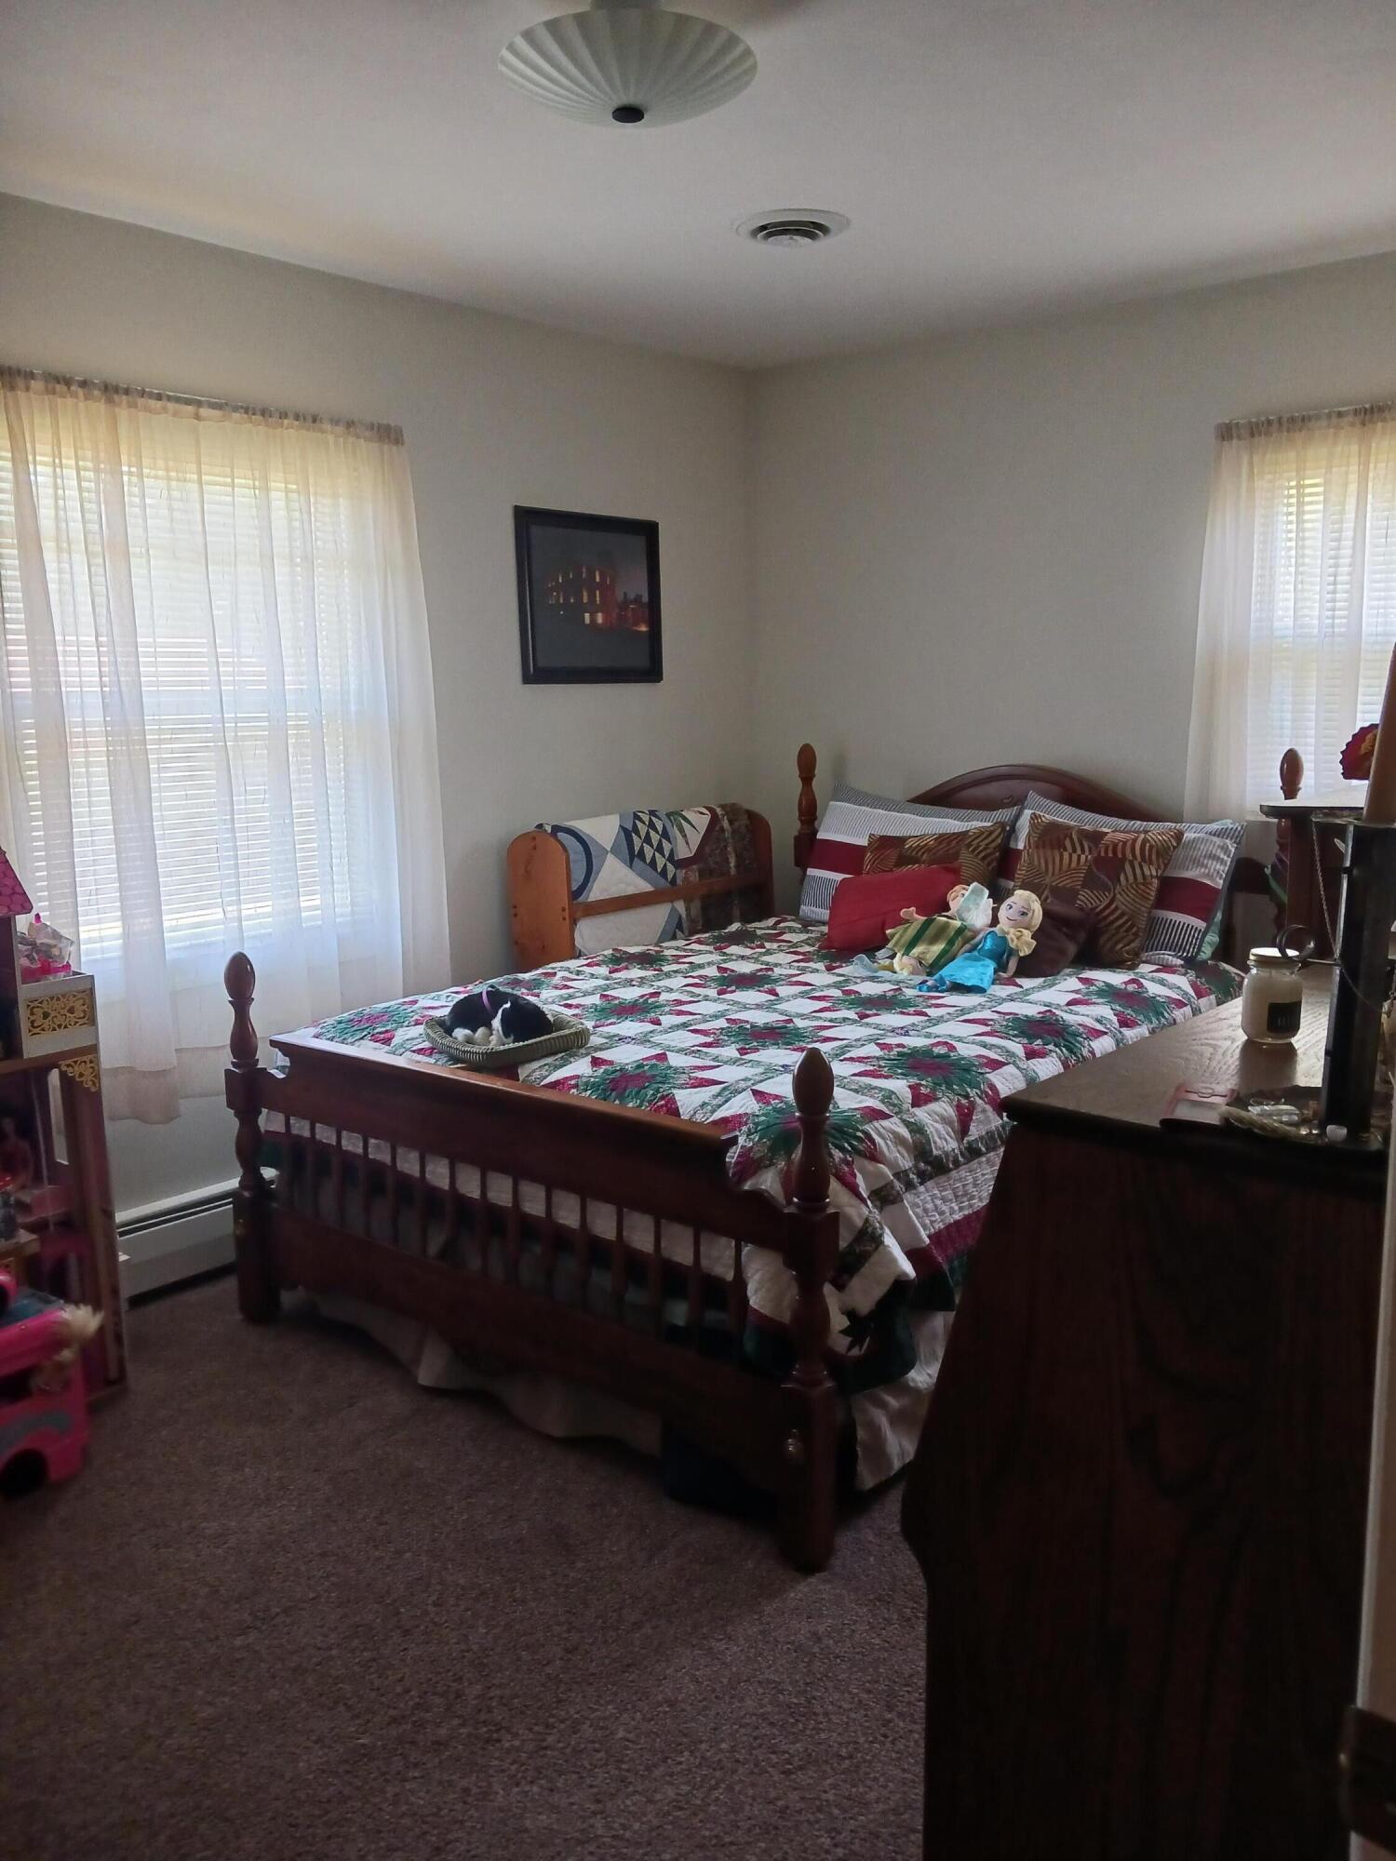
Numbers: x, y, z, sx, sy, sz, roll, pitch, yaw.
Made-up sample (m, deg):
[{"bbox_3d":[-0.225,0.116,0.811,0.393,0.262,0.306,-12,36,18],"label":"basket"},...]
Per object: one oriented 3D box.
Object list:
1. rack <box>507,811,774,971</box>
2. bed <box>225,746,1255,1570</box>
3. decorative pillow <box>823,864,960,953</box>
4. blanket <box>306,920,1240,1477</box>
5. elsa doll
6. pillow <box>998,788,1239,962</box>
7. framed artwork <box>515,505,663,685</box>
[{"bbox_3d":[-0.139,0.135,4.491,0.292,0.957,0.925,7,13,40],"label":"rack"},{"bbox_3d":[0.269,0.195,3.465,1.592,1.167,2.197,7,12,39],"label":"bed"},{"bbox_3d":[0.528,-0.061,3.918,0.364,0.247,0.122,-2,-24,22],"label":"decorative pillow"},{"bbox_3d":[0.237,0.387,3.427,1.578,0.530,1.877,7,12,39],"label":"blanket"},{"bbox_3d":[0.672,0.026,3.430,0.401,0.129,0.163,-38,47,-26],"label":"elsa doll"},{"bbox_3d":[1.106,-0.137,3.814,0.605,0.408,0.156,12,-11,41],"label":"pillow"},{"bbox_3d":[-0.310,-0.986,4.332,0.027,0.490,0.602,7,13,40],"label":"framed artwork"}]

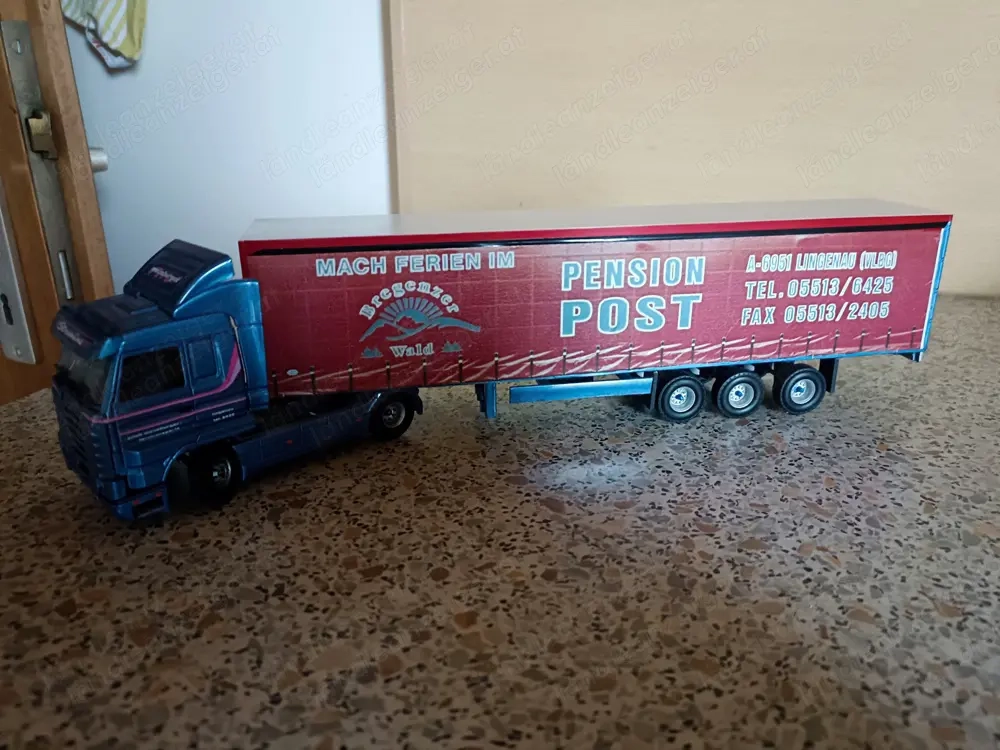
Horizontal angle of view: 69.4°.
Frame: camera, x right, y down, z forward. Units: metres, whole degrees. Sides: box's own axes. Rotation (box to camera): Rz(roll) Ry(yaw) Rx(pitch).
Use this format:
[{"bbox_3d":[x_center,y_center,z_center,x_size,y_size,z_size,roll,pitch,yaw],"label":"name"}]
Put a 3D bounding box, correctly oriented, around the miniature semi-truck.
[{"bbox_3d":[0.015,-0.021,0.300,0.343,0.085,0.097,-6,21,-15],"label":"miniature semi-truck"}]

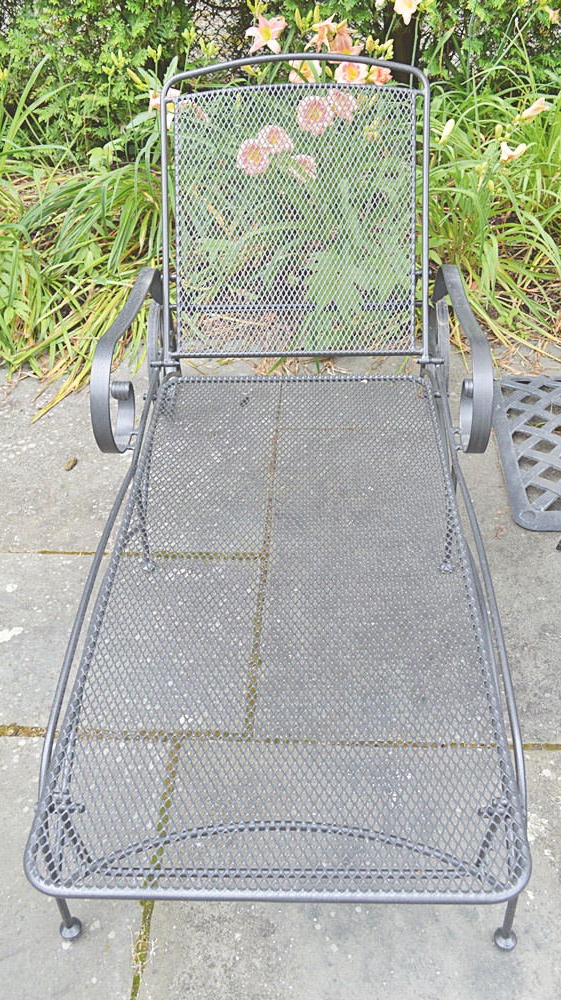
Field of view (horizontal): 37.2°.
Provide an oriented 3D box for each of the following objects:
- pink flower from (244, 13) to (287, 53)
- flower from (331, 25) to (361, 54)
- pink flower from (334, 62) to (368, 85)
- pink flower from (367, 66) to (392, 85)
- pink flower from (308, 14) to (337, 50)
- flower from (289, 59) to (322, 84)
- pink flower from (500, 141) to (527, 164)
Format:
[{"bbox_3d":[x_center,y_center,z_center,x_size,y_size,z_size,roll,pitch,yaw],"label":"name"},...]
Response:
[{"bbox_3d":[-0.046,-1.465,2.620,0.135,0.130,0.085,-3,41,-4],"label":"pink flower"},{"bbox_3d":[0.207,-1.456,2.650,0.110,0.120,0.085,-3,41,-4],"label":"flower"},{"bbox_3d":[0.223,-1.345,2.620,0.110,0.095,0.070,0,41,0],"label":"pink flower"},{"bbox_3d":[0.315,-1.351,2.650,0.085,0.070,0.085,29,49,29],"label":"pink flower"},{"bbox_3d":[0.137,-1.485,2.650,0.110,0.120,0.090,29,49,29],"label":"pink flower"},{"bbox_3d":[0.080,-1.364,2.650,0.110,0.100,0.070,0,41,0],"label":"flower"},{"bbox_3d":[0.750,-1.122,2.680,0.085,0.075,0.080,13,43,15],"label":"pink flower"}]

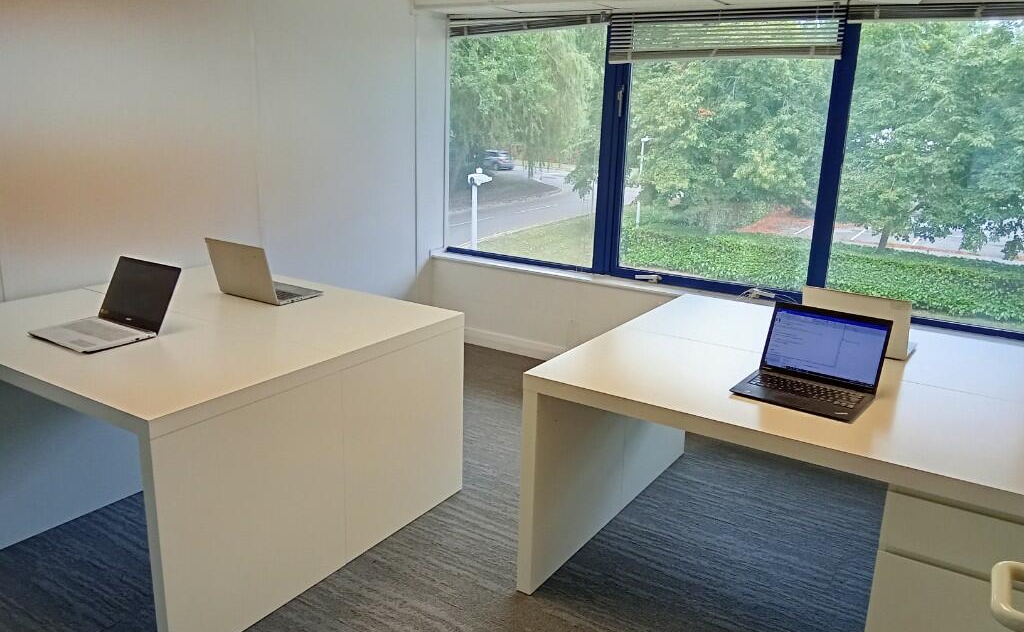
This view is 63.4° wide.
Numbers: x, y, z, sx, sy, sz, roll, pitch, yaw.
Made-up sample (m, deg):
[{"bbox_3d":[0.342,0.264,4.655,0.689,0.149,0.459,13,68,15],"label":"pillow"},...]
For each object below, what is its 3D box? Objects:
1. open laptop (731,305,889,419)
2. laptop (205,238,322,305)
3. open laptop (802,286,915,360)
[{"bbox_3d":[0.842,0.120,2.332,0.333,0.215,0.305,13,19,35],"label":"open laptop"},{"bbox_3d":[-0.964,-0.189,3.234,0.319,0.230,0.287,11,18,29],"label":"laptop"},{"bbox_3d":[1.183,0.003,2.803,0.332,0.215,0.299,12,18,32],"label":"open laptop"}]

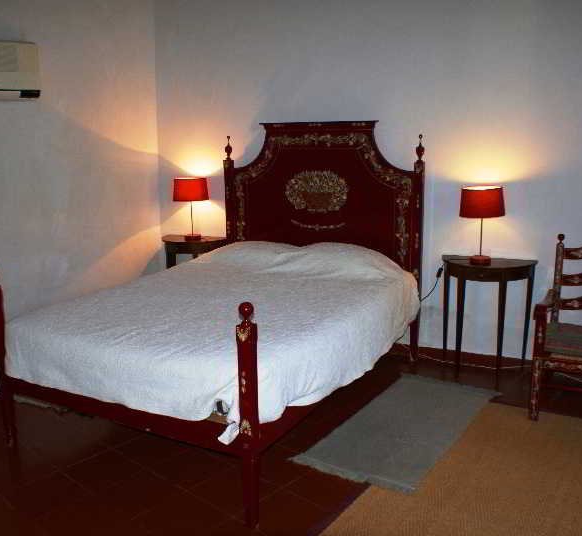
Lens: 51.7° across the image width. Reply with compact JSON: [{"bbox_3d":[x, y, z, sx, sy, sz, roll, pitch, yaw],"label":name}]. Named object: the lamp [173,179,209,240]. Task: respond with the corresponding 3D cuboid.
[{"bbox_3d":[-0.818,-0.480,4.953,0.292,0.500,0.292,-1,11,0],"label":"lamp"}]

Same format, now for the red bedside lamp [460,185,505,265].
[{"bbox_3d":[1.210,-0.267,3.796,0.292,0.480,0.292,5,13,25],"label":"red bedside lamp"}]

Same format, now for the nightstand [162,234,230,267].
[{"bbox_3d":[-0.834,0.150,5.012,0.600,0.757,0.310,5,13,25],"label":"nightstand"}]

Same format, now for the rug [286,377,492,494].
[{"bbox_3d":[0.644,0.848,3.324,0.635,0.012,1.310,7,14,33],"label":"rug"}]

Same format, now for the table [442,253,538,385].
[{"bbox_3d":[1.241,0.340,3.913,0.600,0.757,0.320,5,13,25],"label":"table"}]

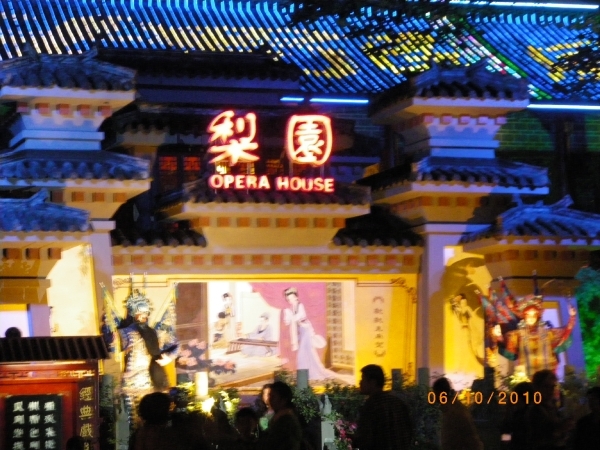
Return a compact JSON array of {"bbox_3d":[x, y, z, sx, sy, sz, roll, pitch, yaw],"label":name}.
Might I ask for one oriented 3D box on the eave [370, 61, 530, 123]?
[{"bbox_3d":[2.156,-1.980,25.000,1.820,0.760,1.500,0,-5,-19],"label":"eave"}]

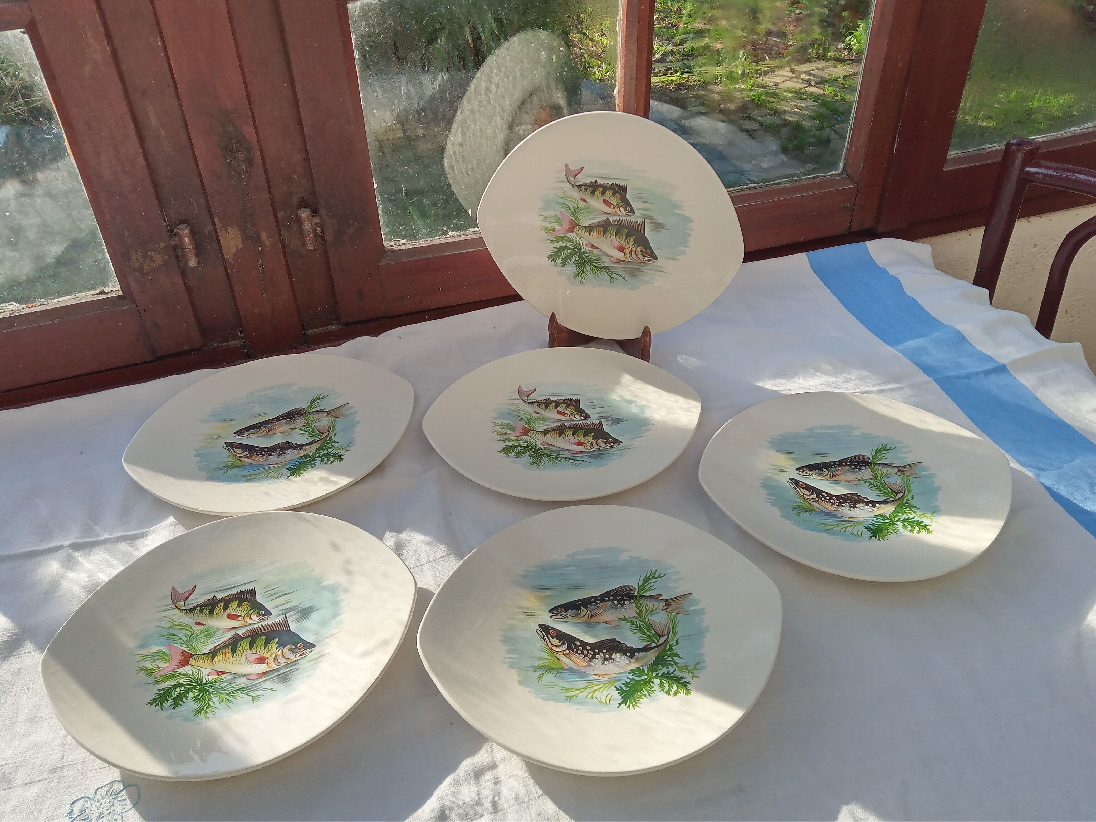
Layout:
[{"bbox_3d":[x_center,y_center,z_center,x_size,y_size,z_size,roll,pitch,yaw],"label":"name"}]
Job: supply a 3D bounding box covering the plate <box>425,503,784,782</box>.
[{"bbox_3d":[0.036,0.148,0.601,0.245,0.021,0.222,-5,37,-3],"label":"plate"}]

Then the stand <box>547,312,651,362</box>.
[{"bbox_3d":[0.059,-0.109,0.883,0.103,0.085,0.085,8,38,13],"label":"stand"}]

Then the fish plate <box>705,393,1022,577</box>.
[{"bbox_3d":[0.243,0.059,0.711,0.245,0.021,0.222,-1,38,1],"label":"fish plate"}]

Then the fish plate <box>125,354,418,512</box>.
[{"bbox_3d":[-0.238,0.020,0.778,0.245,0.021,0.222,-13,39,-14],"label":"fish plate"}]

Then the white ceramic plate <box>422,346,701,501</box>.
[{"bbox_3d":[0.013,0.012,0.780,0.245,0.021,0.222,-3,37,-1],"label":"white ceramic plate"}]

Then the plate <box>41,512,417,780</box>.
[{"bbox_3d":[-0.209,0.152,0.603,0.245,0.021,0.222,-9,38,-8],"label":"plate"}]

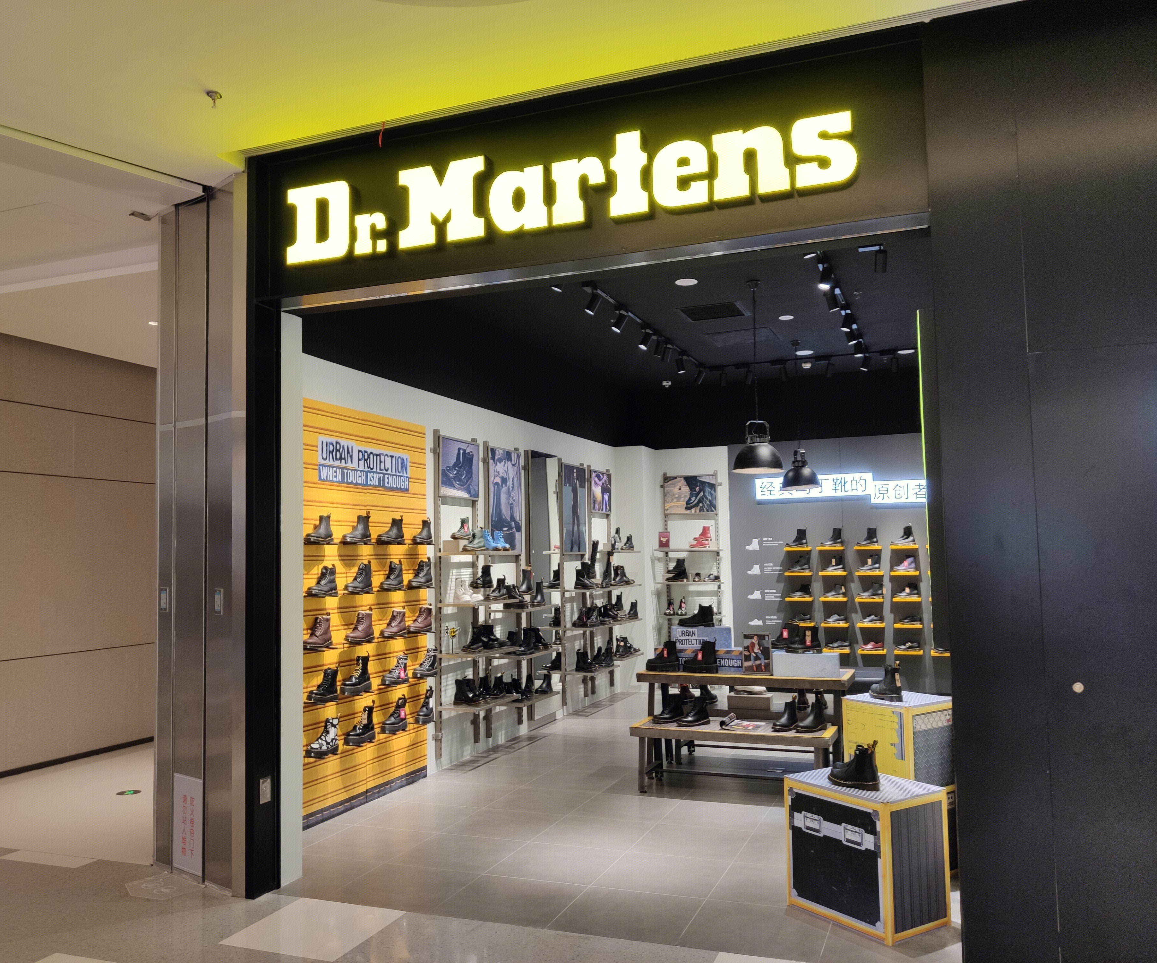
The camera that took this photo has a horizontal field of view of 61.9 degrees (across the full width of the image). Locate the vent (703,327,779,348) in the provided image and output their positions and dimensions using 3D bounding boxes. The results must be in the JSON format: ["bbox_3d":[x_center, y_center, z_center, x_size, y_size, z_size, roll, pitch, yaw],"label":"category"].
[{"bbox_3d":[1.637,-1.437,9.630,0.635,0.030,0.652,-3,-4,21],"label":"vent"}]

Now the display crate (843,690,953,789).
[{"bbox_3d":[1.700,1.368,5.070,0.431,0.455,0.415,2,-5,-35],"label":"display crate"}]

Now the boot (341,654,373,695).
[{"bbox_3d":[-1.448,1.266,6.316,0.113,0.245,0.289,-3,-5,21],"label":"boot"}]

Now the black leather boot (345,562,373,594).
[{"bbox_3d":[-1.485,0.651,6.513,0.104,0.219,0.277,-3,-5,25],"label":"black leather boot"}]

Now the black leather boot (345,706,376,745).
[{"bbox_3d":[-1.430,1.598,6.329,0.114,0.238,0.295,-3,-5,21],"label":"black leather boot"}]

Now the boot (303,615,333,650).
[{"bbox_3d":[-1.644,0.952,6.077,0.105,0.222,0.278,-3,-5,24],"label":"boot"}]

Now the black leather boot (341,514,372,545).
[{"bbox_3d":[-1.499,0.317,6.529,0.100,0.222,0.270,-3,-5,21],"label":"black leather boot"}]

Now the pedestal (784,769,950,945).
[{"bbox_3d":[1.329,1.702,4.476,0.402,0.594,0.600,1,-5,-33],"label":"pedestal"}]

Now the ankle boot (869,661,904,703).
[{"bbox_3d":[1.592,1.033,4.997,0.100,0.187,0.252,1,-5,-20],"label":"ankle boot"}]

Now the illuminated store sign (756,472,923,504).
[{"bbox_3d":[3.161,0.103,11.584,2.059,0.368,0.080,-3,-4,21],"label":"illuminated store sign"}]

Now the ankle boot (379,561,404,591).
[{"bbox_3d":[-1.335,0.673,6.908,0.100,0.216,0.270,-2,-5,17],"label":"ankle boot"}]

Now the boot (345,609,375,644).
[{"bbox_3d":[-1.440,0.956,6.358,0.108,0.213,0.282,-3,-5,21],"label":"boot"}]

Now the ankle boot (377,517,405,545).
[{"bbox_3d":[-1.314,0.349,6.780,0.107,0.185,0.285,-3,-5,21],"label":"ankle boot"}]

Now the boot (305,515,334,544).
[{"bbox_3d":[-1.609,0.297,6.019,0.106,0.183,0.275,-3,-5,21],"label":"boot"}]

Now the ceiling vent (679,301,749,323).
[{"bbox_3d":[1.154,-1.426,8.172,0.520,0.030,0.500,-3,-5,21],"label":"ceiling vent"}]

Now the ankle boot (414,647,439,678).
[{"bbox_3d":[-1.126,1.341,7.150,0.110,0.213,0.282,-3,-5,21],"label":"ankle boot"}]

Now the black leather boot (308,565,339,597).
[{"bbox_3d":[-1.629,0.630,6.151,0.100,0.200,0.270,-3,-5,21],"label":"black leather boot"}]

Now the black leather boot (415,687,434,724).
[{"bbox_3d":[-1.150,1.682,7.258,0.108,0.247,0.275,-2,-4,7],"label":"black leather boot"}]

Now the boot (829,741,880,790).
[{"bbox_3d":[1.275,1.295,4.481,0.103,0.220,0.272,3,-6,-42],"label":"boot"}]

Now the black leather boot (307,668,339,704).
[{"bbox_3d":[-1.614,1.282,6.108,0.108,0.212,0.275,-3,-5,19],"label":"black leather boot"}]

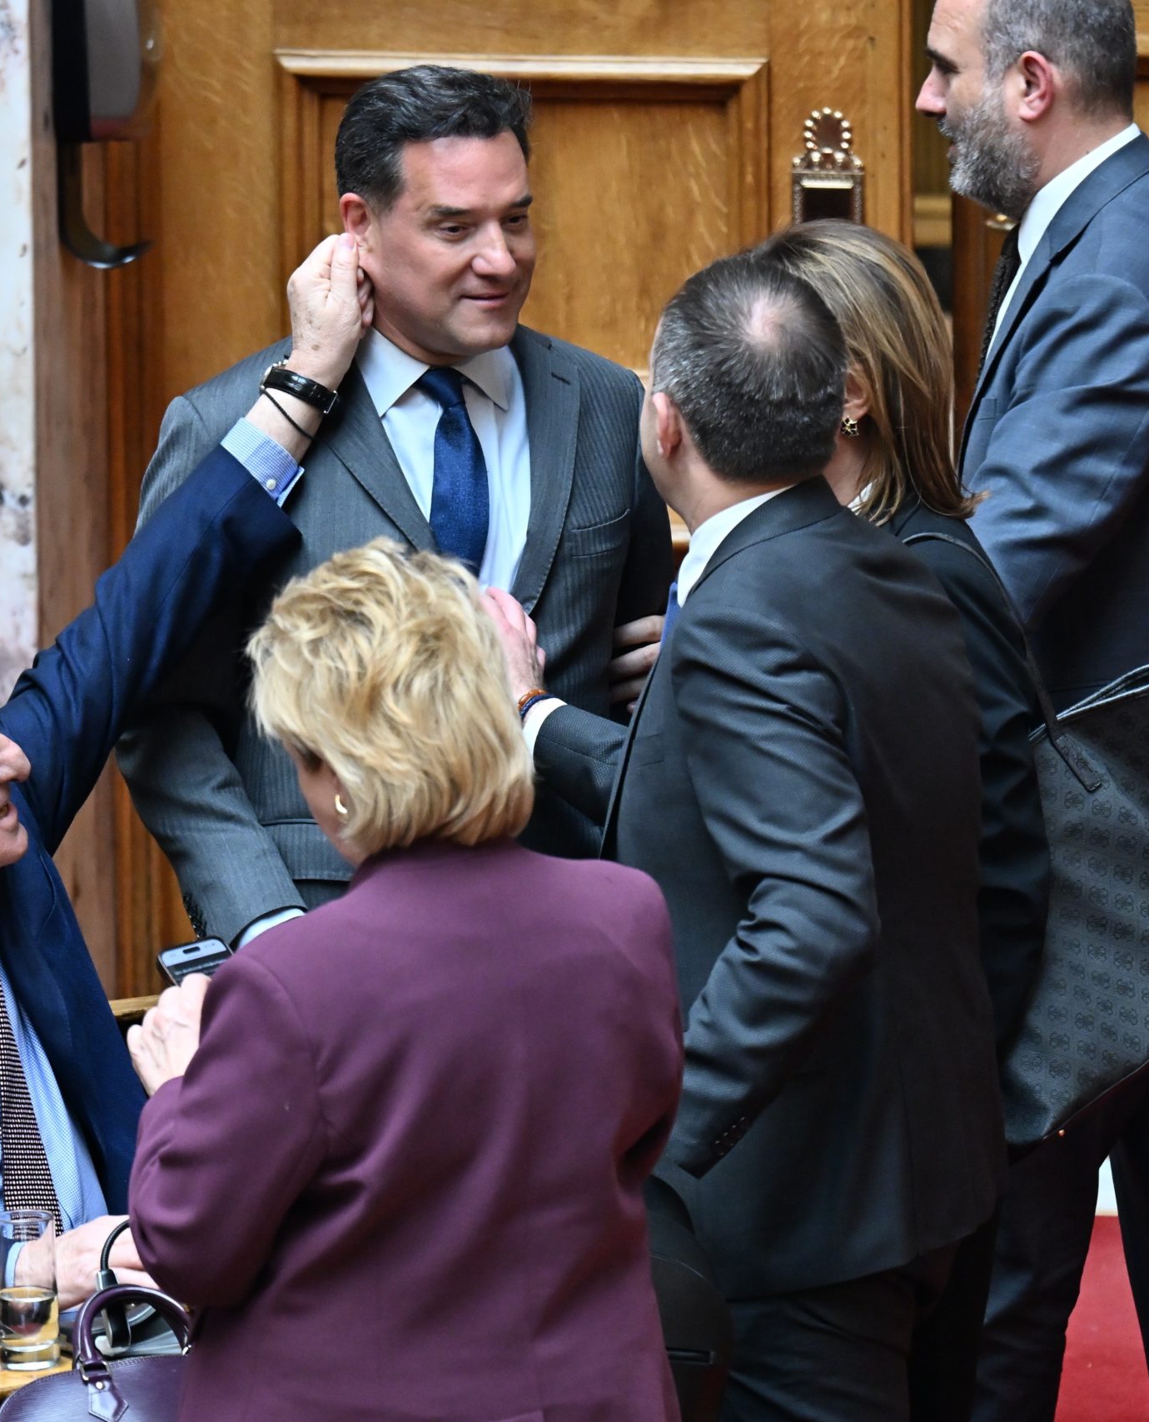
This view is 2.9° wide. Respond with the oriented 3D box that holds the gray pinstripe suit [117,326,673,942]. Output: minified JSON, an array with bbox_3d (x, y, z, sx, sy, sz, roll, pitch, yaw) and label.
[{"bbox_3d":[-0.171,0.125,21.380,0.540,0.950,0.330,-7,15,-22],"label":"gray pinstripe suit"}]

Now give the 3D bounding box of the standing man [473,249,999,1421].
[{"bbox_3d":[0.170,0.450,20.814,0.580,1.770,0.520,6,16,25],"label":"standing man"}]

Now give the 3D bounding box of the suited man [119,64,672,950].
[{"bbox_3d":[-0.169,0.275,21.418,0.540,1.800,0.340,-7,15,-22],"label":"suited man"}]

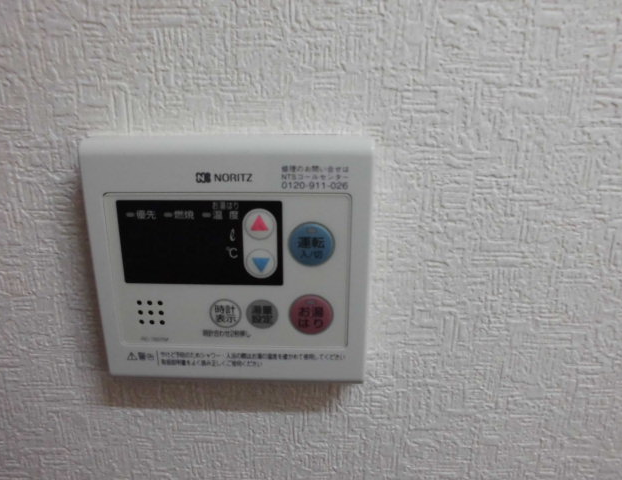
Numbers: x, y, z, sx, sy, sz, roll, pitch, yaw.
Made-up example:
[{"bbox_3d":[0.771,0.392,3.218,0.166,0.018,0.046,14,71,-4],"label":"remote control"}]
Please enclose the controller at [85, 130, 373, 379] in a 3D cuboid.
[{"bbox_3d":[-0.037,0.010,0.234,0.128,0.119,0.020,0,17,1],"label":"controller"}]

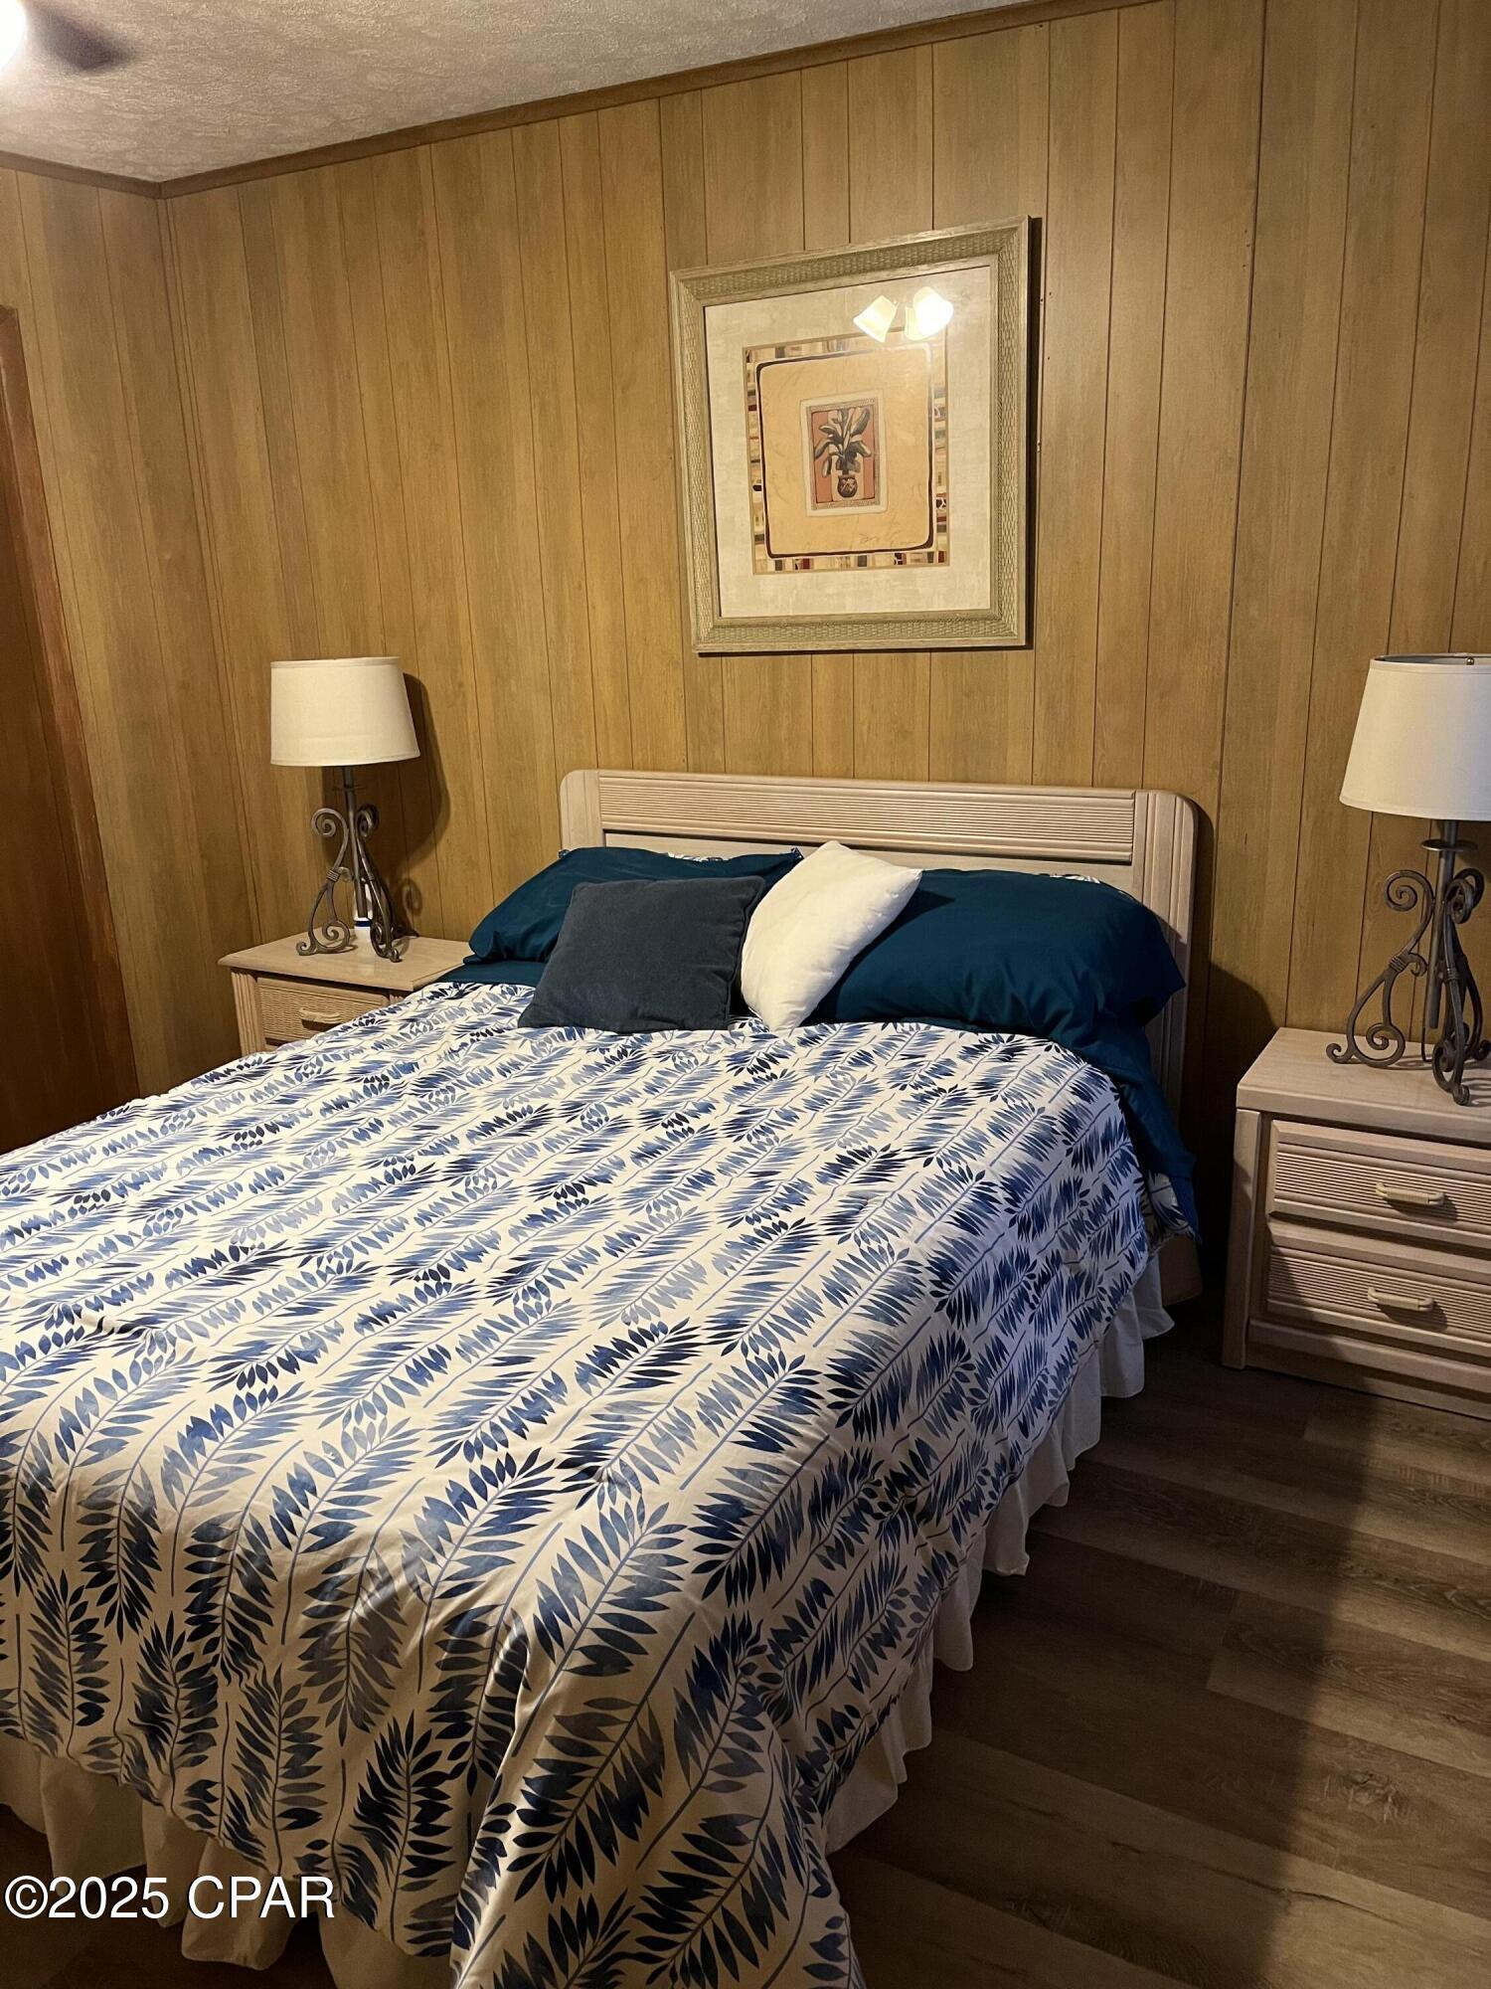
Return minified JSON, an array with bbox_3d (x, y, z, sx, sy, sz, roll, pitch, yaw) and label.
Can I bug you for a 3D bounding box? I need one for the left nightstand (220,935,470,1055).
[{"bbox_3d":[-0.968,0.148,3.936,0.625,0.537,0.390,7,18,28],"label":"left nightstand"}]

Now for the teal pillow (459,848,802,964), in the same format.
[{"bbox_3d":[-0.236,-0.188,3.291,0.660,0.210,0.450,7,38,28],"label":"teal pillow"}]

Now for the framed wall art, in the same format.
[{"bbox_3d":[0.208,-1.114,3.088,0.780,0.780,0.040,7,18,28],"label":"framed wall art"}]

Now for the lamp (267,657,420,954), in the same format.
[{"bbox_3d":[-0.988,-0.465,3.762,0.360,0.740,0.360,7,18,28],"label":"lamp"}]

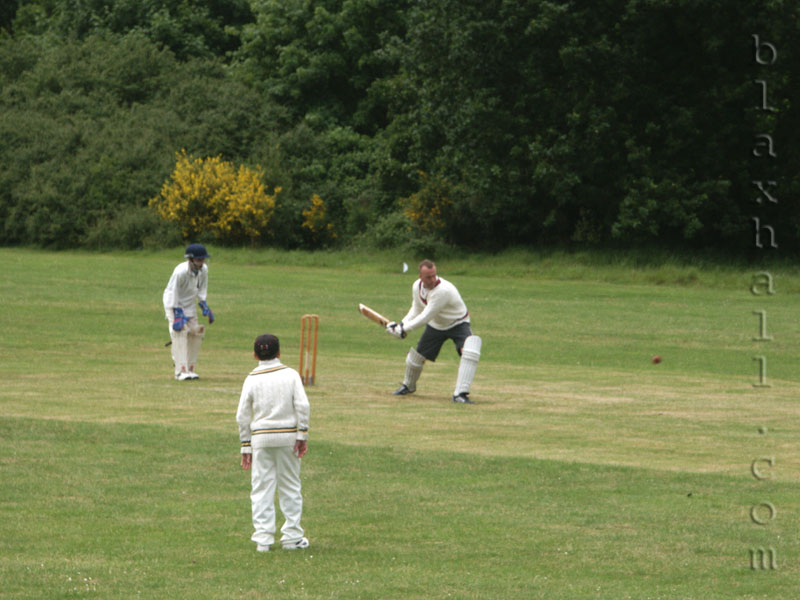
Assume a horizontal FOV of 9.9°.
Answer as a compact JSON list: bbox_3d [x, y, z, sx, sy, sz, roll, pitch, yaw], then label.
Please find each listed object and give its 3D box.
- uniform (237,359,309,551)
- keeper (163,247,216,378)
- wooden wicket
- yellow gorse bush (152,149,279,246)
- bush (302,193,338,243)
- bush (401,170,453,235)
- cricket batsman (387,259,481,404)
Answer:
[{"bbox_3d":[-0.847,1.028,30.800,0.490,1.260,0.300,0,3,6],"label":"uniform"},{"bbox_3d":[-2.226,0.116,48.400,0.520,1.420,0.500,-2,3,-38],"label":"keeper"},{"bbox_3d":[-0.943,0.510,47.400,0.229,0.720,0.040,-3,4,-44],"label":"wooden wicket"},{"bbox_3d":[-3.510,-1.941,87.500,2.450,1.800,1.900,0,3,0],"label":"yellow gorse bush"},{"bbox_3d":[-1.532,-1.541,87.500,0.720,1.000,0.650,0,3,0],"label":"bush"},{"bbox_3d":[0.504,-1.855,87.500,1.000,1.250,0.900,0,3,0],"label":"bush"},{"bbox_3d":[0.329,0.300,45.200,0.880,1.380,0.750,1,3,25],"label":"cricket batsman"}]

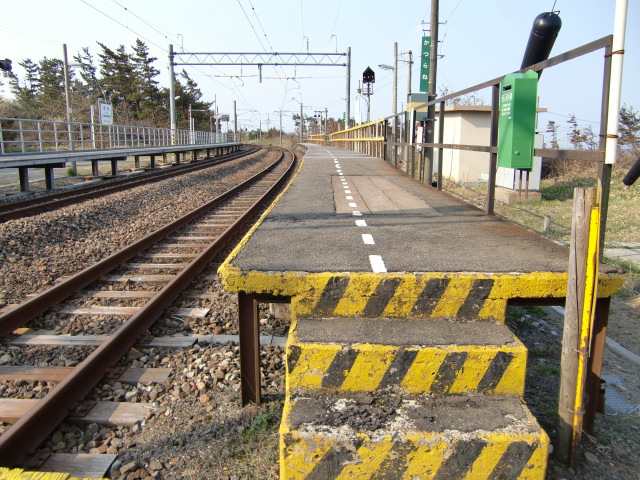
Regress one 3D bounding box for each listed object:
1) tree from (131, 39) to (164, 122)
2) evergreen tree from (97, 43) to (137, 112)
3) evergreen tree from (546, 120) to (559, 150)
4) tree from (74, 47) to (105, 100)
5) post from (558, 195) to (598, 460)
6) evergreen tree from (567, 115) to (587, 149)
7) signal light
[{"bbox_3d":[-19.901,-17.674,59.726,3.923,10.555,3.923,0,11,0],"label":"tree"},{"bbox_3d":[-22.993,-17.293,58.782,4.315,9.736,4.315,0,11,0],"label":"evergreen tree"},{"bbox_3d":[21.136,-9.446,47.062,1.091,2.763,1.091,0,11,0],"label":"evergreen tree"},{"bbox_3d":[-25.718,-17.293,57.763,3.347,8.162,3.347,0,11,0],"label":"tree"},{"bbox_3d":[1.369,0.501,2.766,0.120,1.561,0.120,-2,11,0],"label":"post"},{"bbox_3d":[21.922,-9.099,44.074,1.873,3.085,1.873,0,11,0],"label":"evergreen tree"},{"bbox_3d":[3.015,-10.065,31.662,0.758,1.021,0.400,0,11,0],"label":"signal light"}]

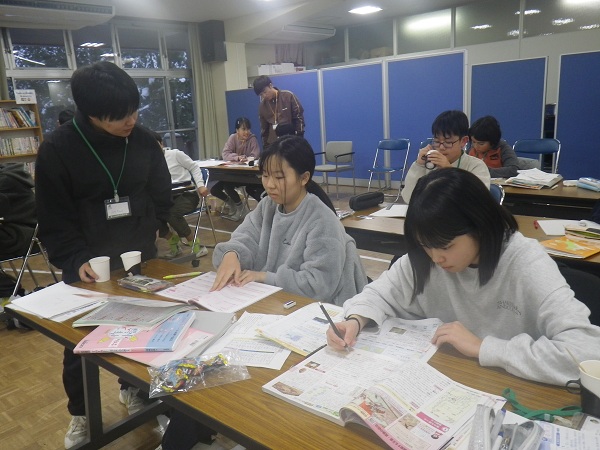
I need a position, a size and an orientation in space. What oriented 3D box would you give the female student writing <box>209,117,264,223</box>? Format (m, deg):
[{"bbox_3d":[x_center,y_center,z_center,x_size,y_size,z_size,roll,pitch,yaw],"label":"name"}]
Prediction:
[{"bbox_3d":[-0.704,-0.667,5.809,0.530,1.200,0.720,3,15,27],"label":"female student writing"}]

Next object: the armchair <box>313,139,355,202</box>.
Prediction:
[{"bbox_3d":[0.456,-0.790,6.910,0.540,0.770,0.530,8,18,40],"label":"armchair"}]

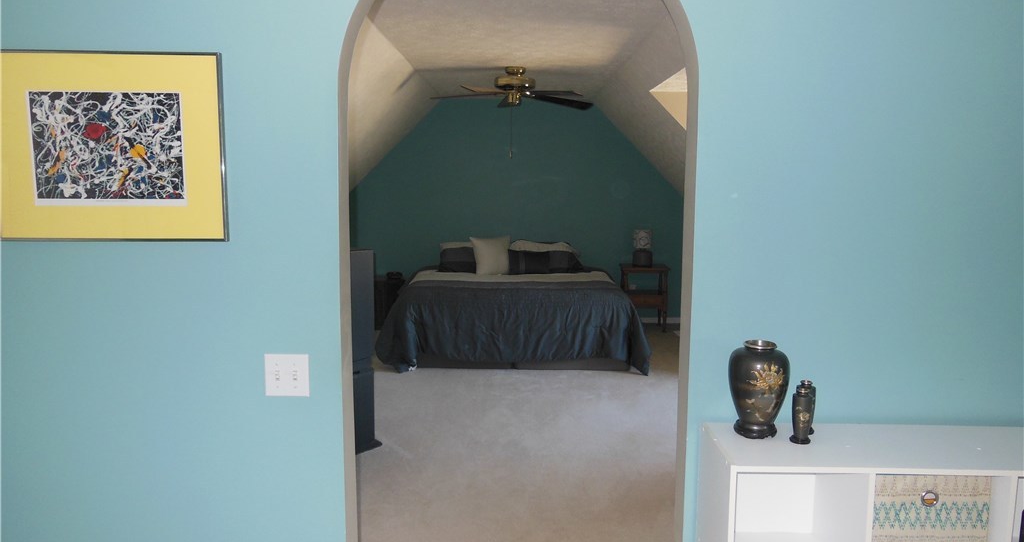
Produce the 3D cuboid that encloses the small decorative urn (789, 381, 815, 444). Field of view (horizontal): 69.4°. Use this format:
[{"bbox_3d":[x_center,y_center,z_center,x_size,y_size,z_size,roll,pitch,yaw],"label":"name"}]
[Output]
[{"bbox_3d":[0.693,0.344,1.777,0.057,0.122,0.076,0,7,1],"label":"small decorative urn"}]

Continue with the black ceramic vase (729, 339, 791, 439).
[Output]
[{"bbox_3d":[0.605,0.289,1.813,0.152,0.220,0.152,0,7,1],"label":"black ceramic vase"}]

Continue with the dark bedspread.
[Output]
[{"bbox_3d":[0.024,0.422,6.852,2.250,0.645,1.700,0,7,1],"label":"dark bedspread"}]

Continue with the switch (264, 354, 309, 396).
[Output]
[{"bbox_3d":[-0.594,0.276,1.944,0.115,0.113,0.013,0,7,1],"label":"switch"}]

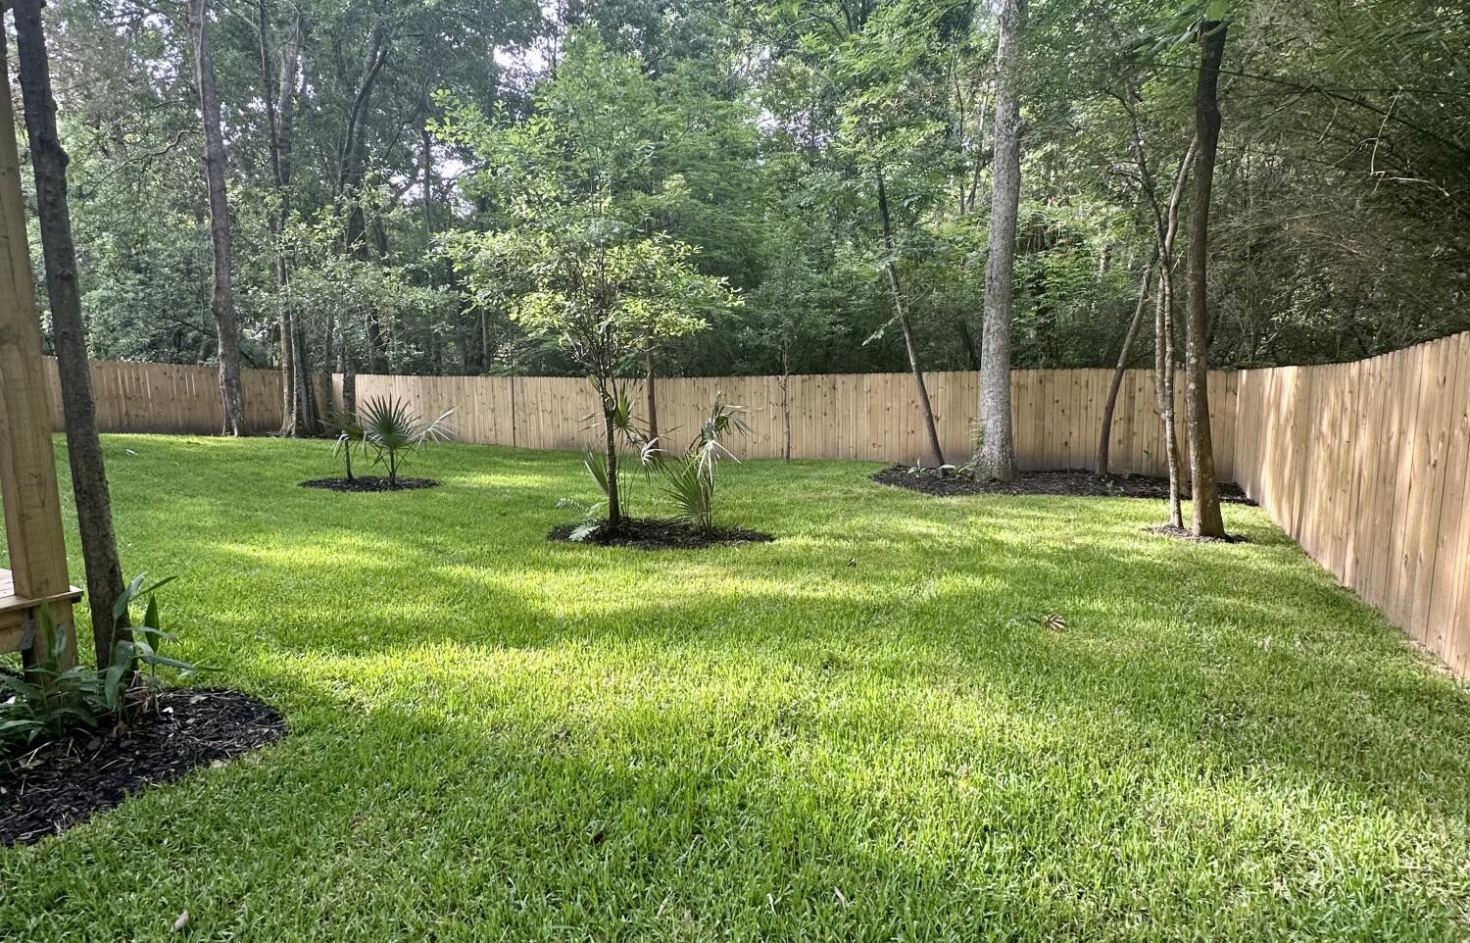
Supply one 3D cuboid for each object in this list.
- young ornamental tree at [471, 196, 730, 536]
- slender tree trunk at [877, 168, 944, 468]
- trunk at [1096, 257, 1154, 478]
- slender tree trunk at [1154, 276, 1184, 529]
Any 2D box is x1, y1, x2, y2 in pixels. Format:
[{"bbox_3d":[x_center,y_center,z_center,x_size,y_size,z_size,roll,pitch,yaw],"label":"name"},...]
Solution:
[{"bbox_3d":[-1.325,-1.064,8.191,2.750,3.370,2.500,-2,7,-9],"label":"young ornamental tree"},{"bbox_3d":[3.230,-2.797,14.508,1.200,5.420,0.450,1,7,15],"label":"slender tree trunk"},{"bbox_3d":[6.380,-1.680,12.979,0.650,3.540,0.350,3,8,25],"label":"trunk"},{"bbox_3d":[4.677,-0.730,8.494,0.360,2.690,0.250,3,8,29],"label":"slender tree trunk"}]

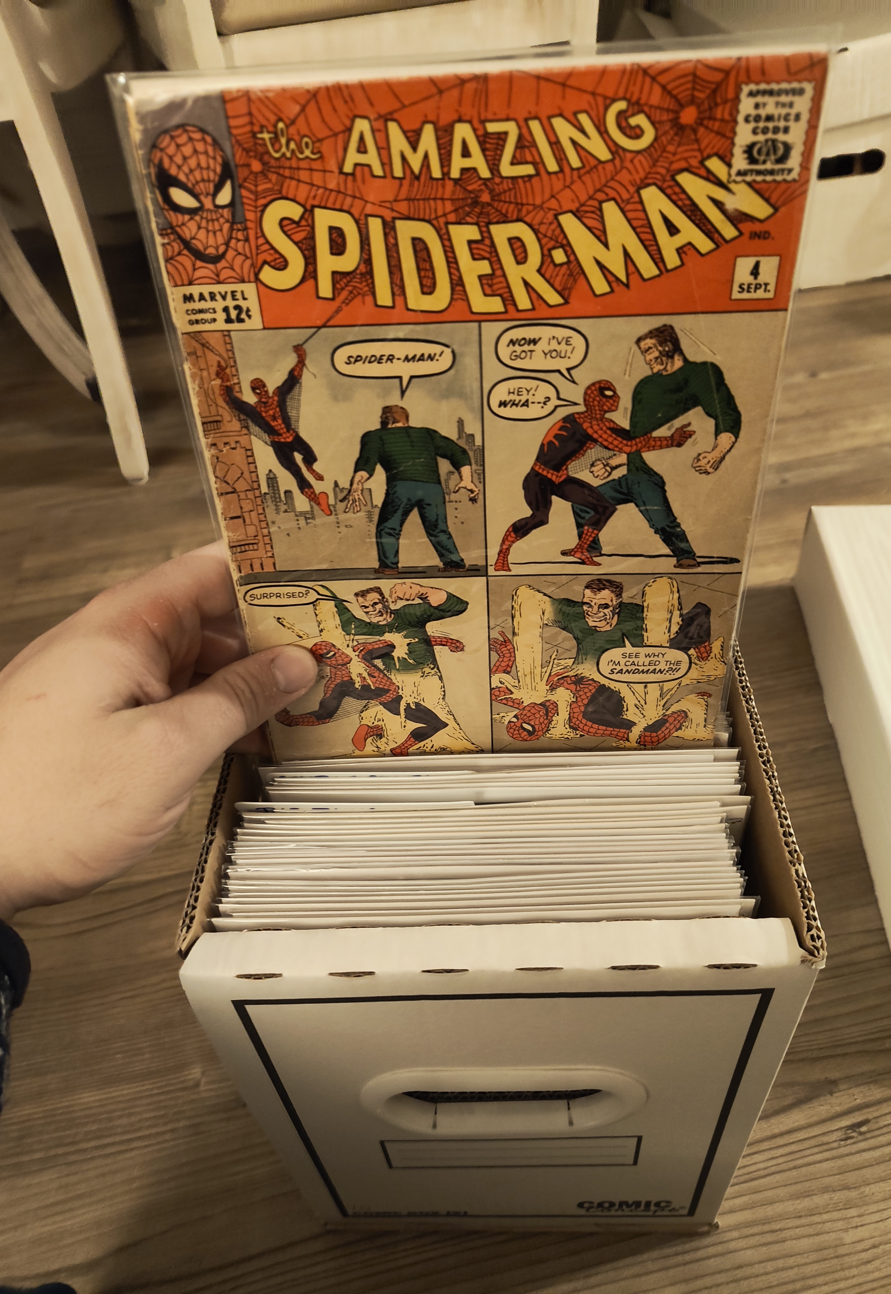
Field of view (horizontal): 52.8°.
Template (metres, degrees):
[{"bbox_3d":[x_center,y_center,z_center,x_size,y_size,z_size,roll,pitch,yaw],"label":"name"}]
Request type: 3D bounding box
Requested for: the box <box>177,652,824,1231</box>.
[{"bbox_3d":[0.030,0.071,0.514,0.205,0.282,0.382,-3,43,4],"label":"box"}]

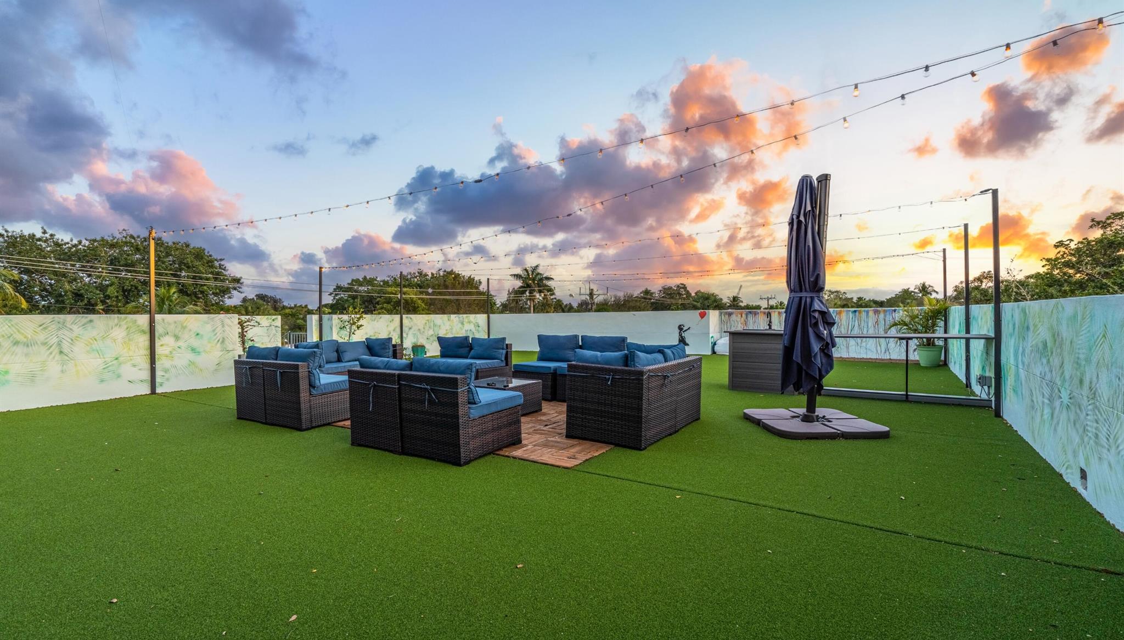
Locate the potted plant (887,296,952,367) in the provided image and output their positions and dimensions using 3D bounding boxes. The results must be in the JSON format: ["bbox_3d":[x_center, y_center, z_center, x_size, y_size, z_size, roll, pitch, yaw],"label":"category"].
[{"bbox_3d":[7.031,0.198,9.800,1.171,1.374,1.086,-1,0,33],"label":"potted plant"}]

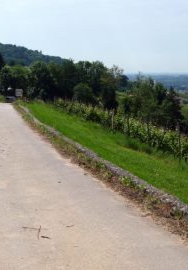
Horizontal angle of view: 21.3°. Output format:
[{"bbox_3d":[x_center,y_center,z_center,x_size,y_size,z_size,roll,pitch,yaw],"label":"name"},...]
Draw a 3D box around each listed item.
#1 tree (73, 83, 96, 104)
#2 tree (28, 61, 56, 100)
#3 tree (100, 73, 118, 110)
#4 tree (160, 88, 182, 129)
[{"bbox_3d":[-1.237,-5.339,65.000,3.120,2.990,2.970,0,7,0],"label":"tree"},{"bbox_3d":[-6.603,-6.859,64.000,3.590,5.380,3.410,0,7,0],"label":"tree"},{"bbox_3d":[2.111,-5.789,68.000,2.450,5.450,2.330,0,7,0],"label":"tree"},{"bbox_3d":[9.004,-3.079,58.000,2.560,5.110,2.430,0,7,0],"label":"tree"}]

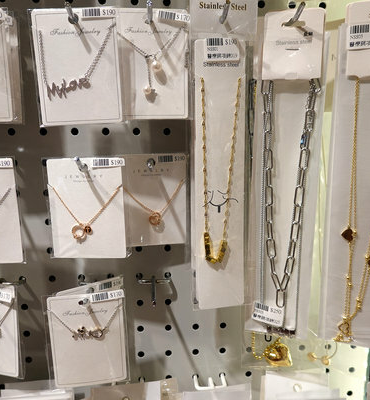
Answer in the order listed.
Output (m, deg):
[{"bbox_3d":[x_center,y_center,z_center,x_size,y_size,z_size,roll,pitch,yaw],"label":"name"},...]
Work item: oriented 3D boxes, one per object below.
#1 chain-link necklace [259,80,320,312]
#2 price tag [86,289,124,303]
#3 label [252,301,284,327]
[{"bbox_3d":[0.082,0.001,0.321,0.045,0.188,0.010,0,10,0],"label":"chain-link necklace"},{"bbox_3d":[-0.057,0.072,0.298,0.026,0.007,0.001,-4,17,-14],"label":"price tag"},{"bbox_3d":[0.071,0.097,0.340,0.026,0.017,0.001,9,5,8],"label":"label"}]

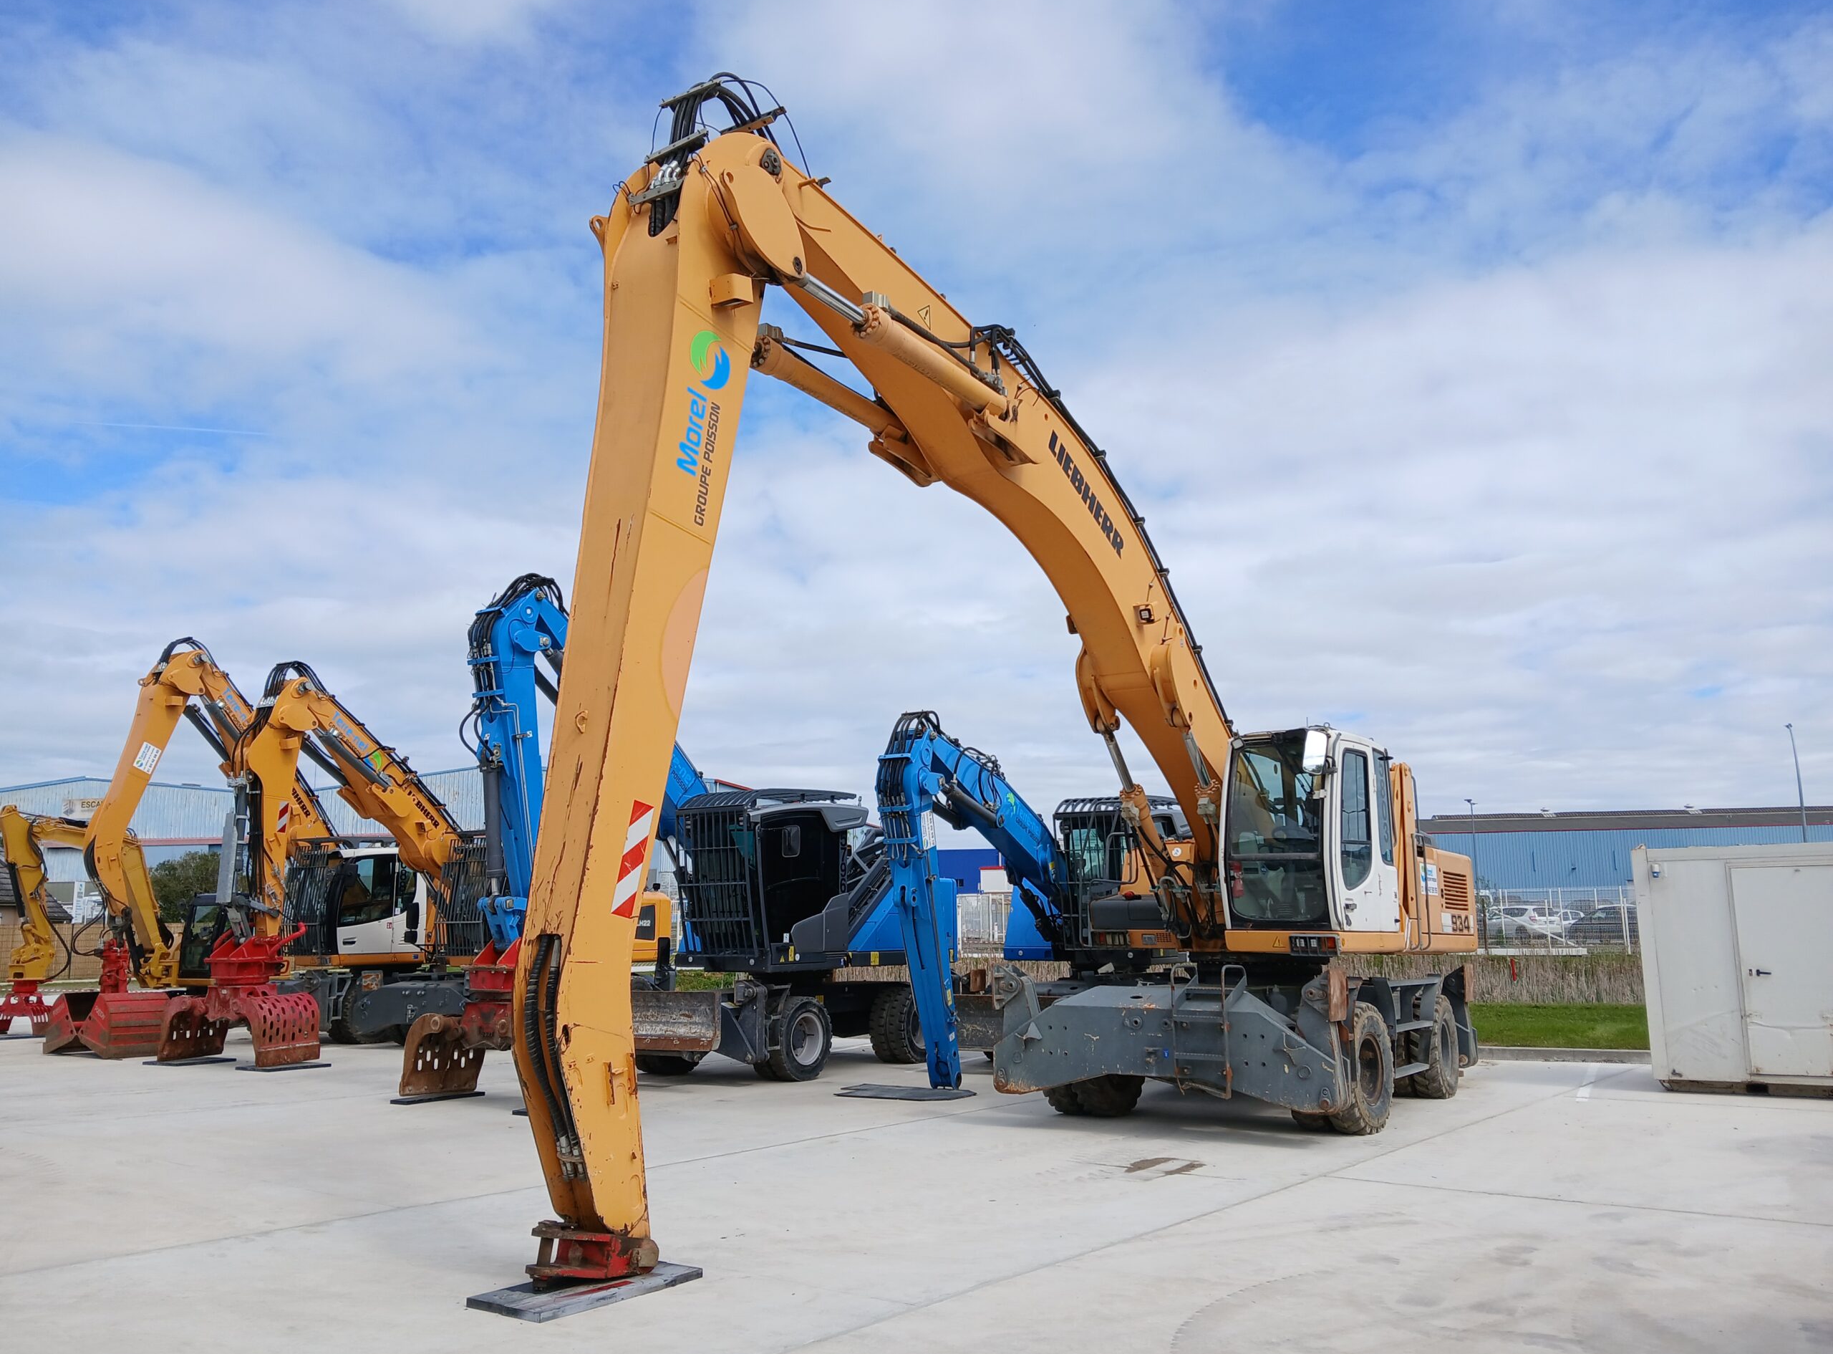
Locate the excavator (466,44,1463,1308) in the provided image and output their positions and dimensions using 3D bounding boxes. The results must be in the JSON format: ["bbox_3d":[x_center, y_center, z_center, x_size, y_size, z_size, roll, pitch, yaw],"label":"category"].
[{"bbox_3d":[1.892,0.456,11.779,2.980,6.700,12.450,-7,-13,33],"label":"excavator"}]

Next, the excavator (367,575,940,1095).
[{"bbox_3d":[-2.395,2.065,17.226,2.550,5.600,7.400,-7,-13,32],"label":"excavator"}]

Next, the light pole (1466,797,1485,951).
[{"bbox_3d":[28.152,9.885,69.383,0.650,7.439,0.400,2,-11,-11],"label":"light pole"}]

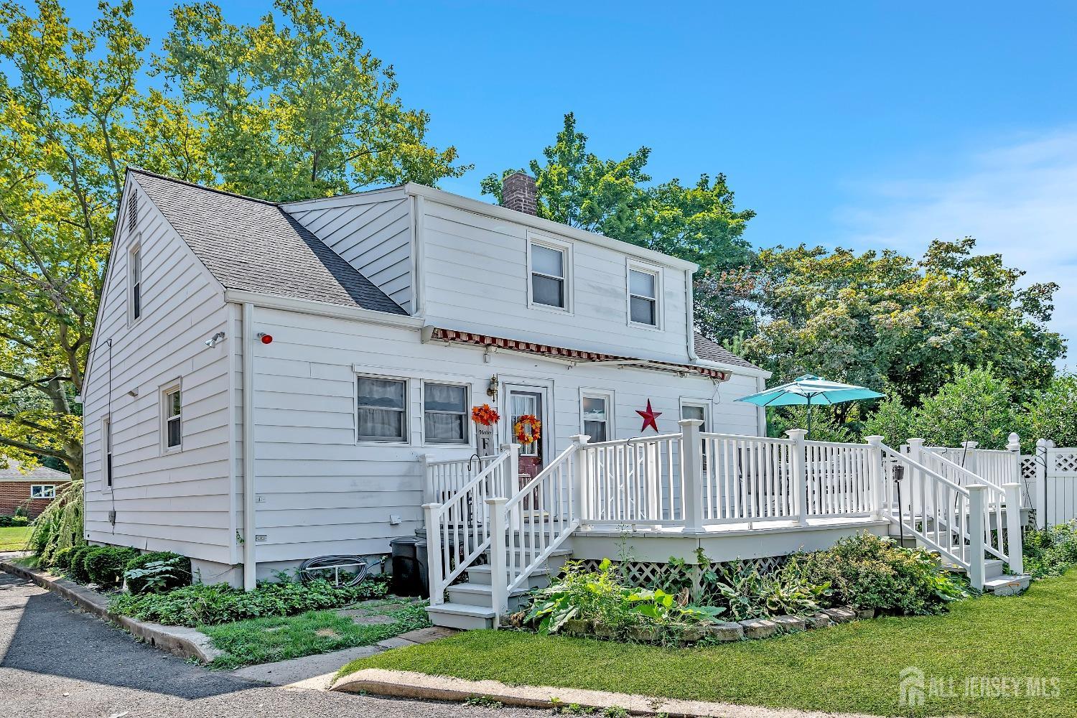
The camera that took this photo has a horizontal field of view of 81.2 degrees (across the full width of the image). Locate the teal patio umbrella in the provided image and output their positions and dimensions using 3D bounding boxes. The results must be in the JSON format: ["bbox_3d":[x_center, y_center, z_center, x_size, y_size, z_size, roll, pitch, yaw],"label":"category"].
[{"bbox_3d":[4.620,1.430,10.700,2.600,2.350,2.600,6,-11,-39],"label":"teal patio umbrella"}]

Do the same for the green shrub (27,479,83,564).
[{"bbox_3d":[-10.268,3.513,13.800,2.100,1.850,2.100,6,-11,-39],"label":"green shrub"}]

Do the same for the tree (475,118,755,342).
[{"bbox_3d":[3.006,-1.700,23.500,10.000,14.500,9.600,-3,-9,7],"label":"tree"}]

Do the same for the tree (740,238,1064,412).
[{"bbox_3d":[11.532,0.590,20.000,9.400,9.000,8.600,-6,-10,30],"label":"tree"}]

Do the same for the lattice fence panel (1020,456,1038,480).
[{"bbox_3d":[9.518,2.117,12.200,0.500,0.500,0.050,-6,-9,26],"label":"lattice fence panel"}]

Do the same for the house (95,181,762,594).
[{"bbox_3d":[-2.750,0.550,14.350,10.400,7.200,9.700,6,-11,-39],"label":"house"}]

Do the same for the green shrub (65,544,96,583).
[{"bbox_3d":[-7.048,3.158,9.700,0.700,0.580,0.700,6,-11,-39],"label":"green shrub"}]

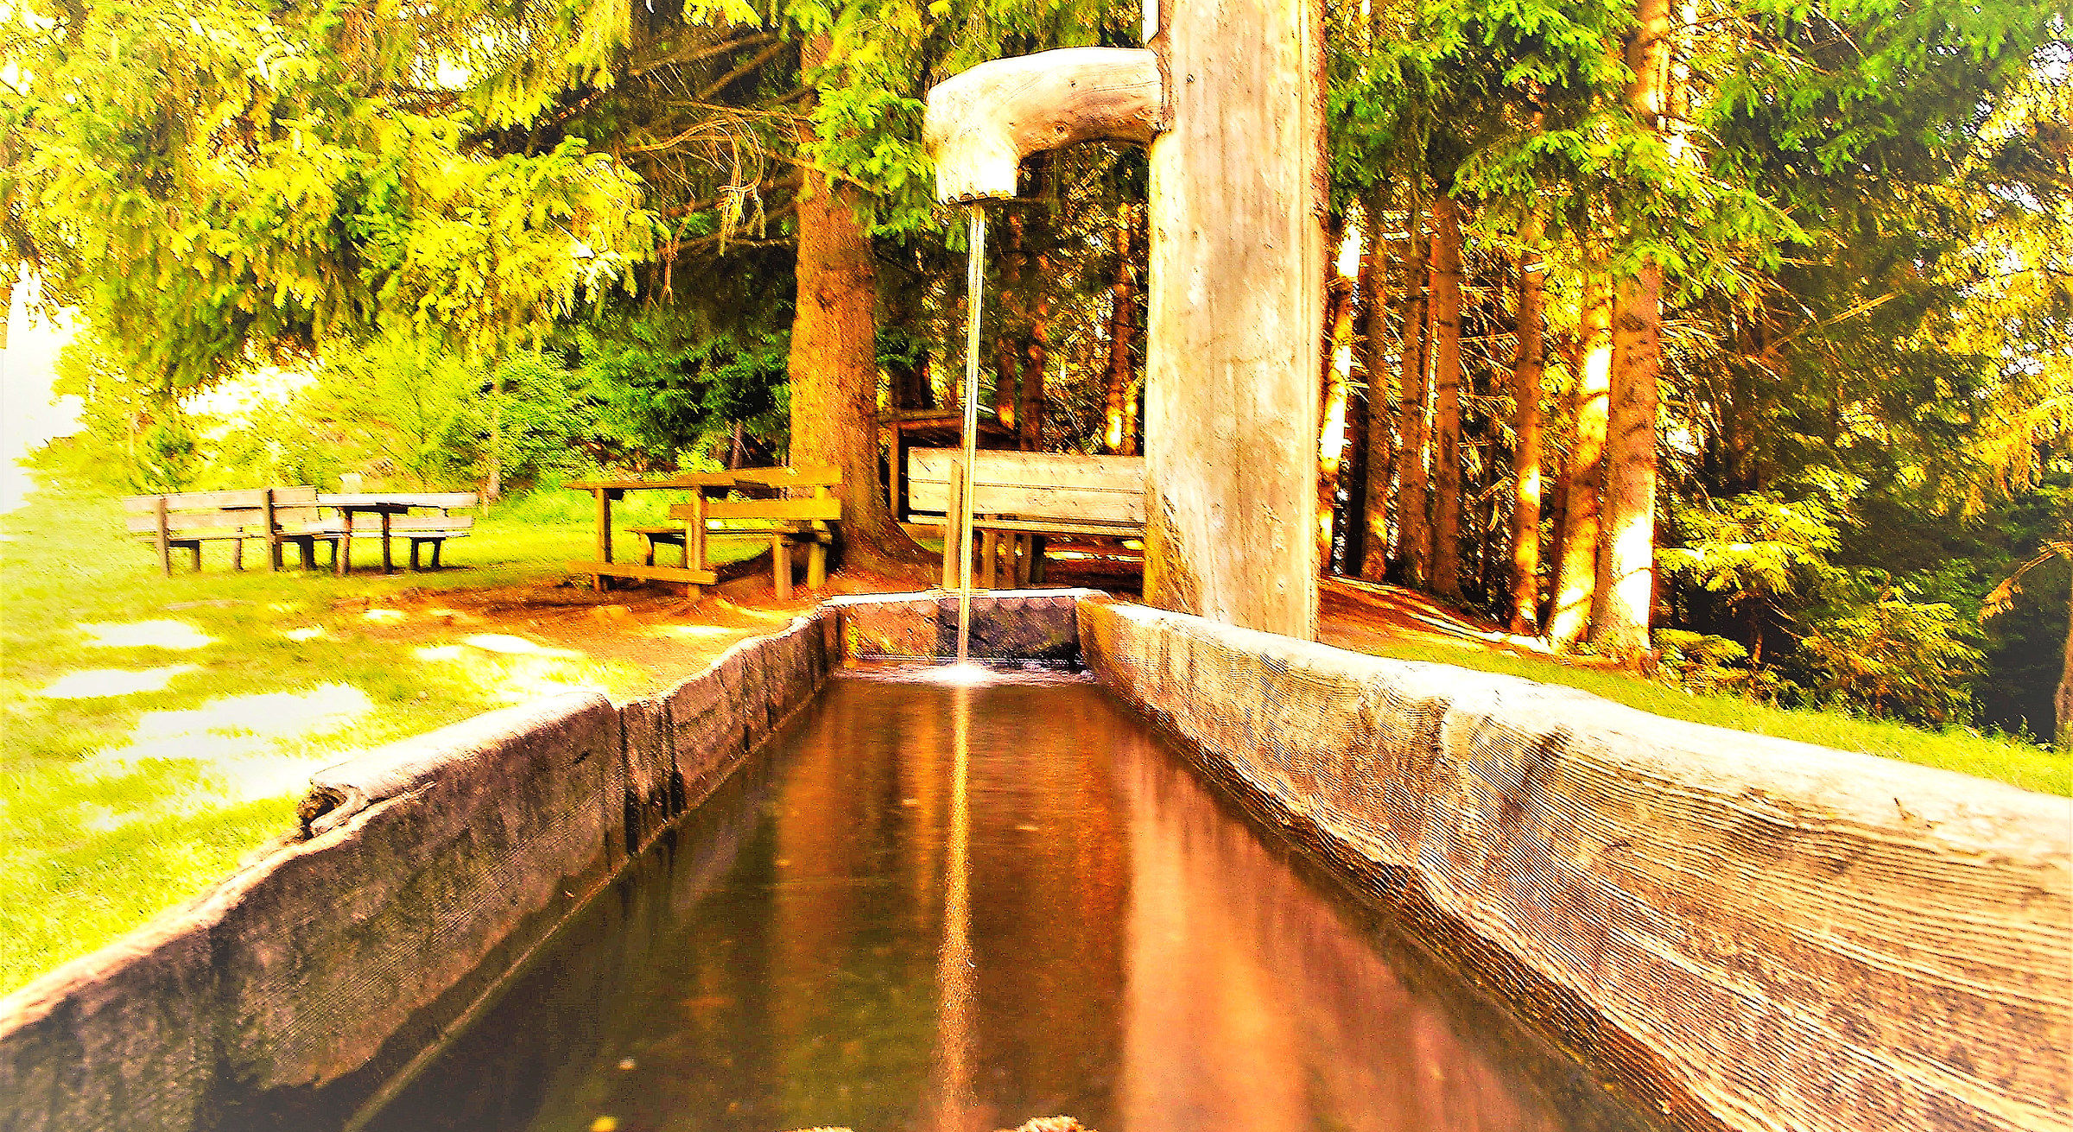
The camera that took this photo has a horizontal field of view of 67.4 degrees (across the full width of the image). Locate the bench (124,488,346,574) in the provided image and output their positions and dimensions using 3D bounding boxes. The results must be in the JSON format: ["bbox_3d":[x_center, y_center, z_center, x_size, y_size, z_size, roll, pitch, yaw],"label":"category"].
[{"bbox_3d":[-8.130,-0.320,15.840,2.400,0.860,0.570,1,1,18],"label":"bench"}]

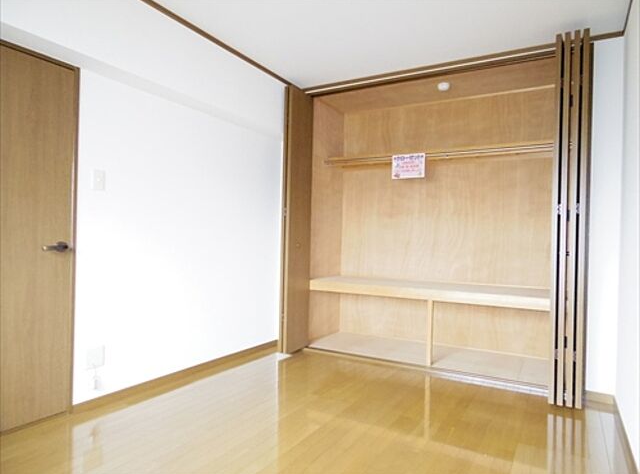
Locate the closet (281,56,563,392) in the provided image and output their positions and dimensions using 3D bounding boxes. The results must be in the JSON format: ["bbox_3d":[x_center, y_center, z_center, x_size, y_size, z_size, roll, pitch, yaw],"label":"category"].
[{"bbox_3d":[0.930,-0.116,3.707,2.184,2.361,0.905,1,0,30],"label":"closet"}]

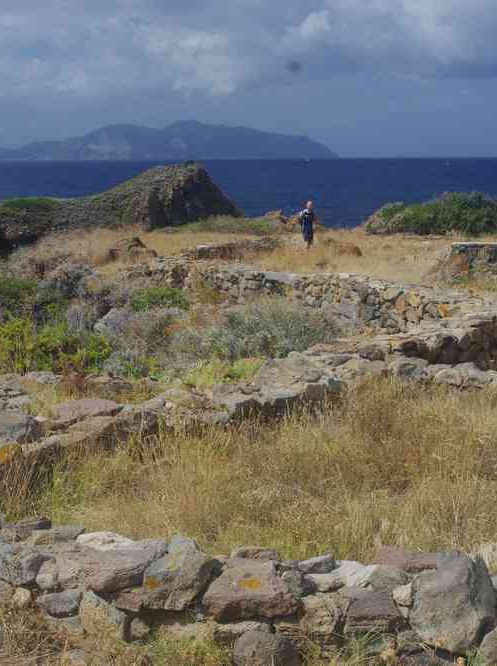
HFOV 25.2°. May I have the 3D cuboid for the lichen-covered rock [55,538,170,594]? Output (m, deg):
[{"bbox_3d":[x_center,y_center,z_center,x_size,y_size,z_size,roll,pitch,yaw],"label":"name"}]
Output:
[{"bbox_3d":[-0.566,0.968,4.620,0.460,0.170,0.300,0,9,0],"label":"lichen-covered rock"}]

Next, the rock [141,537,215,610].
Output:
[{"bbox_3d":[-0.277,0.977,4.530,0.300,0.240,0.270,1,9,9],"label":"rock"}]

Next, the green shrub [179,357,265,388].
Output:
[{"bbox_3d":[-0.259,0.420,11.500,0.860,0.290,0.580,0,9,0],"label":"green shrub"}]

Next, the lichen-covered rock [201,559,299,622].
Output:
[{"bbox_3d":[0.018,1.023,4.450,0.390,0.180,0.290,1,9,9],"label":"lichen-covered rock"}]

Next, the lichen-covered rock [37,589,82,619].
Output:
[{"bbox_3d":[-0.768,1.095,4.500,0.190,0.100,0.160,1,9,9],"label":"lichen-covered rock"}]

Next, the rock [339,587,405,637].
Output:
[{"bbox_3d":[0.492,1.089,4.350,0.250,0.150,0.210,1,9,9],"label":"rock"}]

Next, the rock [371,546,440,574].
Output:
[{"bbox_3d":[0.672,0.965,4.720,0.300,0.100,0.210,1,9,9],"label":"rock"}]

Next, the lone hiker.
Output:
[{"bbox_3d":[2.127,-3.894,40.000,0.620,1.740,0.450,1,9,6],"label":"lone hiker"}]

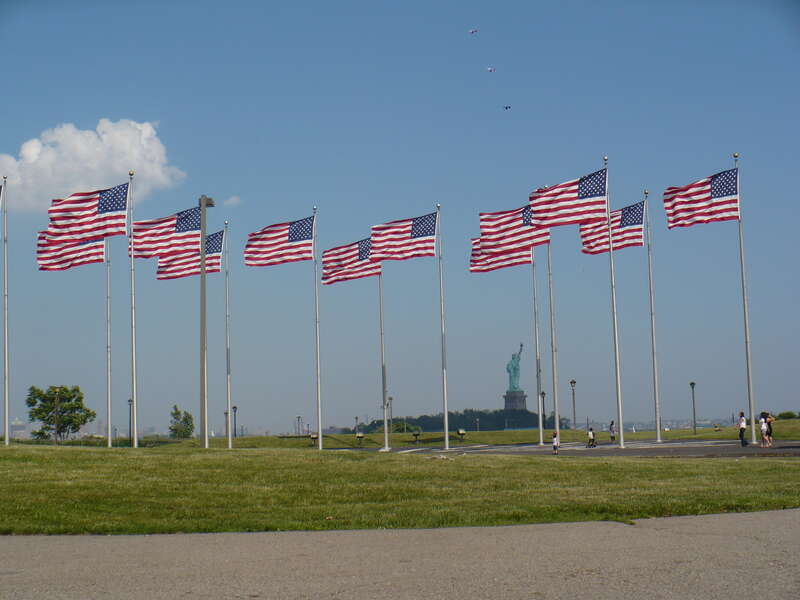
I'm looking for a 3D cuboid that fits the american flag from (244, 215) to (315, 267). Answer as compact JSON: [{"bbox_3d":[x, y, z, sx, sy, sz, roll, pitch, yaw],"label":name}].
[{"bbox_3d":[-7.379,-3.598,76.423,4.227,3.004,0.600,-1,-6,-9],"label":"american flag"}]

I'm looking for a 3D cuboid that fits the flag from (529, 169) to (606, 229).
[{"bbox_3d":[9.176,-5.546,67.859,4.320,3.230,0.500,-1,-6,-7],"label":"flag"}]

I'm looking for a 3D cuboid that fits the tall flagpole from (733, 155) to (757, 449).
[{"bbox_3d":[17.866,-0.143,64.597,0.280,15.200,0.280,-2,-6,0],"label":"tall flagpole"}]

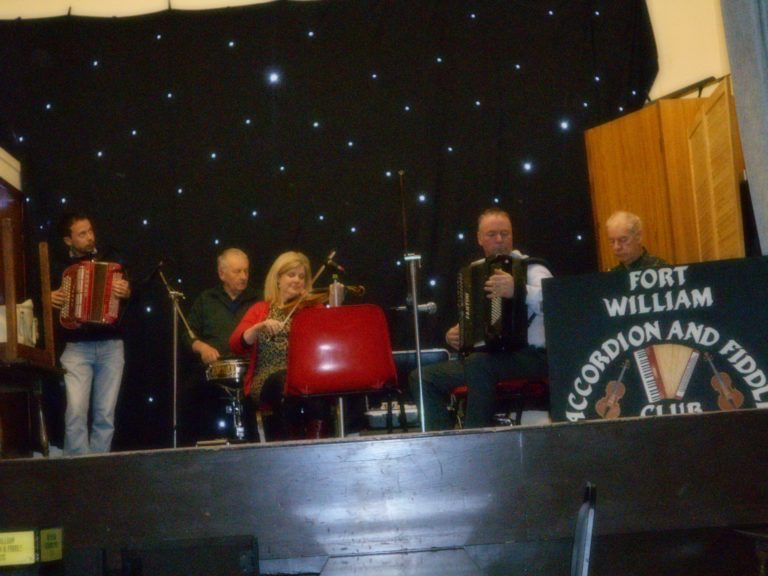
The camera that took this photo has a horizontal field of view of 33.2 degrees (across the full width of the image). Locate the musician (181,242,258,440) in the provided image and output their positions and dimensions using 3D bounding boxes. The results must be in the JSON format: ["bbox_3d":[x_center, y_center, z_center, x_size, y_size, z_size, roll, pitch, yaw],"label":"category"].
[{"bbox_3d":[-0.823,0.421,6.578,0.560,1.280,0.750,2,-14,-23],"label":"musician"}]

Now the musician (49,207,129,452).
[{"bbox_3d":[-1.728,0.450,7.583,0.560,1.760,0.450,-1,-13,-11],"label":"musician"}]

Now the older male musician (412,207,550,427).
[{"bbox_3d":[0.497,0.247,6.140,0.620,1.280,0.780,-13,-16,37],"label":"older male musician"}]

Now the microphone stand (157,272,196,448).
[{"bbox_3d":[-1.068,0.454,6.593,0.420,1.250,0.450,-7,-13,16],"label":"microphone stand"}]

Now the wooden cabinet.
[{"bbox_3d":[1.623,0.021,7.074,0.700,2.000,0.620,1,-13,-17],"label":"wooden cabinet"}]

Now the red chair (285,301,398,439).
[{"bbox_3d":[-0.183,0.469,5.829,0.500,0.790,0.520,-6,-13,12],"label":"red chair"}]

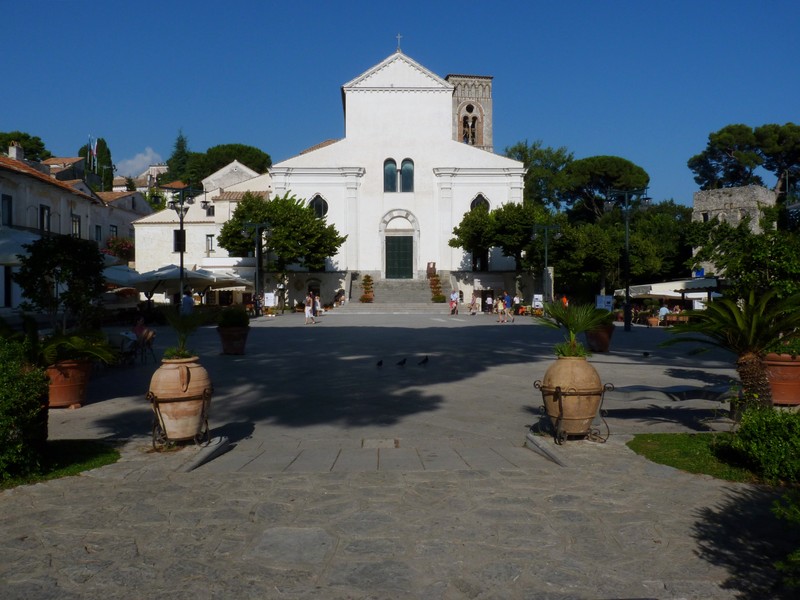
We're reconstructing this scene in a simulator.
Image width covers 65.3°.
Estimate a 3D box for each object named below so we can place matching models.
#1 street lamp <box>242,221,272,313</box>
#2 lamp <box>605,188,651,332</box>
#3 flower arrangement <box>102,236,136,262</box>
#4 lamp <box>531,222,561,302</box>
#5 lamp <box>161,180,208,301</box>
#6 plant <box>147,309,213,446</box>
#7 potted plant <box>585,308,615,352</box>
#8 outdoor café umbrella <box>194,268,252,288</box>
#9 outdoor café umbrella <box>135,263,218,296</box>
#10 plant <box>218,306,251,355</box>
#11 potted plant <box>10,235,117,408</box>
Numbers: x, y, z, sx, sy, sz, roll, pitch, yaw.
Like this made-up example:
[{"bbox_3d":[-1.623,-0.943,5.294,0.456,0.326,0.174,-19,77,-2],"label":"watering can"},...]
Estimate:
[{"bbox_3d":[-9.500,-2.000,41.600,2.000,6.250,1.800,0,1,0],"label":"street lamp"},{"bbox_3d":[9.398,-1.618,25.778,1.950,5.850,1.950,0,1,0],"label":"lamp"},{"bbox_3d":[-22.105,-3.966,49.000,2.600,2.100,1.800,0,1,0],"label":"flower arrangement"},{"bbox_3d":[9.700,-2.000,41.600,2.000,6.250,1.800,0,1,0],"label":"lamp"},{"bbox_3d":[-8.811,-1.660,25.278,1.950,5.950,1.950,0,1,0],"label":"lamp"},{"bbox_3d":[-2.345,0.831,6.650,0.750,1.470,0.740,0,1,0],"label":"plant"},{"bbox_3d":[5.596,0.820,17.415,0.840,1.230,0.840,0,1,0],"label":"potted plant"},{"bbox_3d":[-10.616,-0.306,36.500,3.900,2.900,3.900,0,1,0],"label":"outdoor café umbrella"},{"bbox_3d":[-10.973,-0.214,30.500,4.000,2.900,4.000,0,1,0],"label":"outdoor café umbrella"},{"bbox_3d":[-4.460,0.780,16.764,0.860,1.330,0.860,0,1,0],"label":"plant"},{"bbox_3d":[-5.258,0.312,9.750,1.650,2.650,1.600,0,1,0],"label":"potted plant"}]

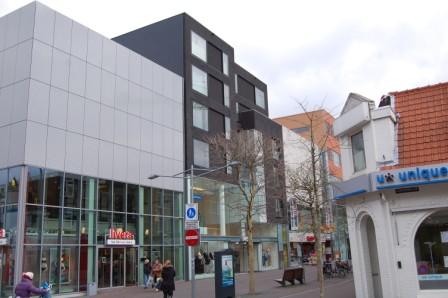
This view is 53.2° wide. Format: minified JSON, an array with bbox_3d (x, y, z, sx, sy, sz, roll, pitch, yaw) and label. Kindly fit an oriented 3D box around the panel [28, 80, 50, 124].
[{"bbox_3d":[-10.402,-2.594,25.191,0.100,2.454,1.358,-10,-16,30],"label":"panel"}]

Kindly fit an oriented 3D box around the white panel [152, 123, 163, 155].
[{"bbox_3d":[-5.025,-0.731,33.662,0.100,2.417,1.280,-10,-16,30],"label":"white panel"}]

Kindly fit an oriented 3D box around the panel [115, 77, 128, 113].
[{"bbox_3d":[-7.102,-3.794,31.120,0.100,2.454,1.280,-10,-16,30],"label":"panel"}]

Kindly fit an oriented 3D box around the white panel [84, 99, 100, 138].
[{"bbox_3d":[-8.366,-1.881,28.415,0.100,2.454,1.280,-10,-16,30],"label":"white panel"}]

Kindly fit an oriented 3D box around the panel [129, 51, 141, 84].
[{"bbox_3d":[-6.516,-5.873,32.660,0.100,2.347,1.280,-10,-16,30],"label":"panel"}]

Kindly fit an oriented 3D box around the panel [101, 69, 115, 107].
[{"bbox_3d":[-7.774,-4.029,30.056,0.100,2.454,1.280,-10,-16,30],"label":"panel"}]

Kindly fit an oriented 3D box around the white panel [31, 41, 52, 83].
[{"bbox_3d":[-11.029,-5.248,27.148,0.070,2.522,1.323,-10,-16,30],"label":"white panel"}]

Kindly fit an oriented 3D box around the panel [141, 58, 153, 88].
[{"bbox_3d":[-6.184,-5.962,35.614,0.070,2.443,1.323,-10,-16,30],"label":"panel"}]

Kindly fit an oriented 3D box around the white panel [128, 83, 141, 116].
[{"bbox_3d":[-6.440,-3.555,32.100,0.100,2.425,1.280,-10,-16,30],"label":"white panel"}]

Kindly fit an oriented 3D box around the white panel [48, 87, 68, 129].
[{"bbox_3d":[-9.709,-2.351,26.287,0.100,2.454,1.280,-10,-16,30],"label":"white panel"}]

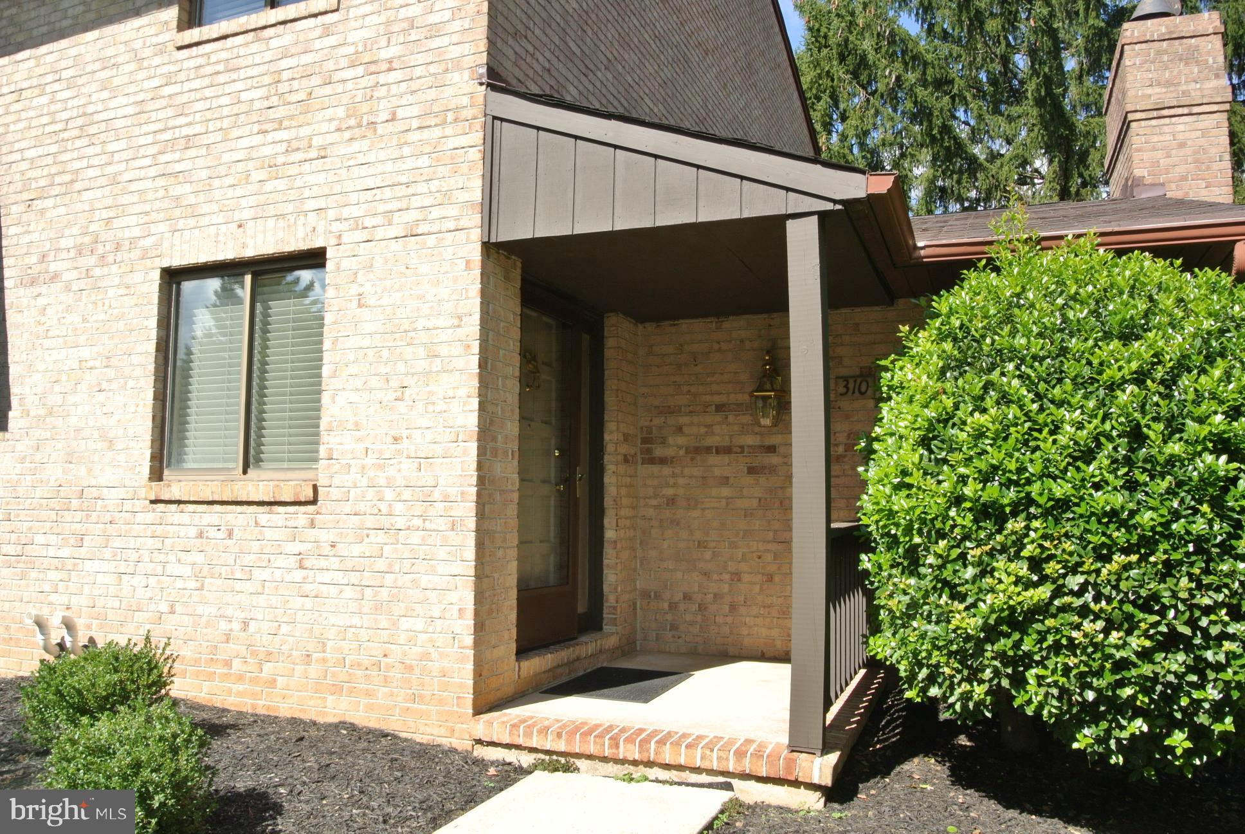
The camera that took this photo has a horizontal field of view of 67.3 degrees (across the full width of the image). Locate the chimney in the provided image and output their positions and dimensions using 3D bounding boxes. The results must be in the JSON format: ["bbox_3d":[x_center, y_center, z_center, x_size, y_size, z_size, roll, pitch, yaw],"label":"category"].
[{"bbox_3d":[5.027,-2.551,8.680,0.790,1.740,1.600,-2,-5,22],"label":"chimney"}]

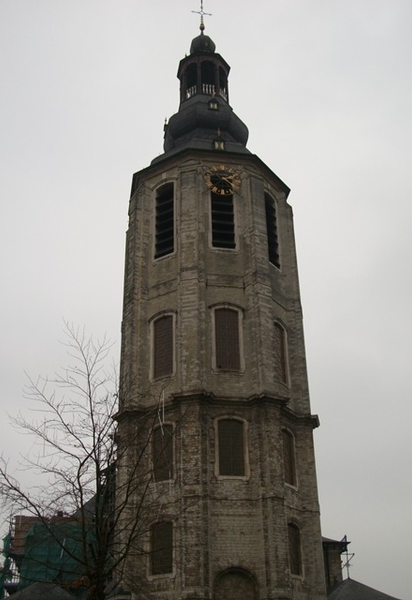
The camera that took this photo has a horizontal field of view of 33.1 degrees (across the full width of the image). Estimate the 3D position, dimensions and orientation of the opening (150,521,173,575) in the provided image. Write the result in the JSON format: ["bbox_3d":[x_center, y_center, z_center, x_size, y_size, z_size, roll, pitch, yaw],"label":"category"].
[{"bbox_3d":[-1.905,11.037,30.929,1.200,2.244,0.300,-19,-32,30],"label":"opening"}]

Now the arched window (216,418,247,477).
[{"bbox_3d":[1.207,6.905,32.399,1.330,2.686,0.300,4,-29,-9],"label":"arched window"}]

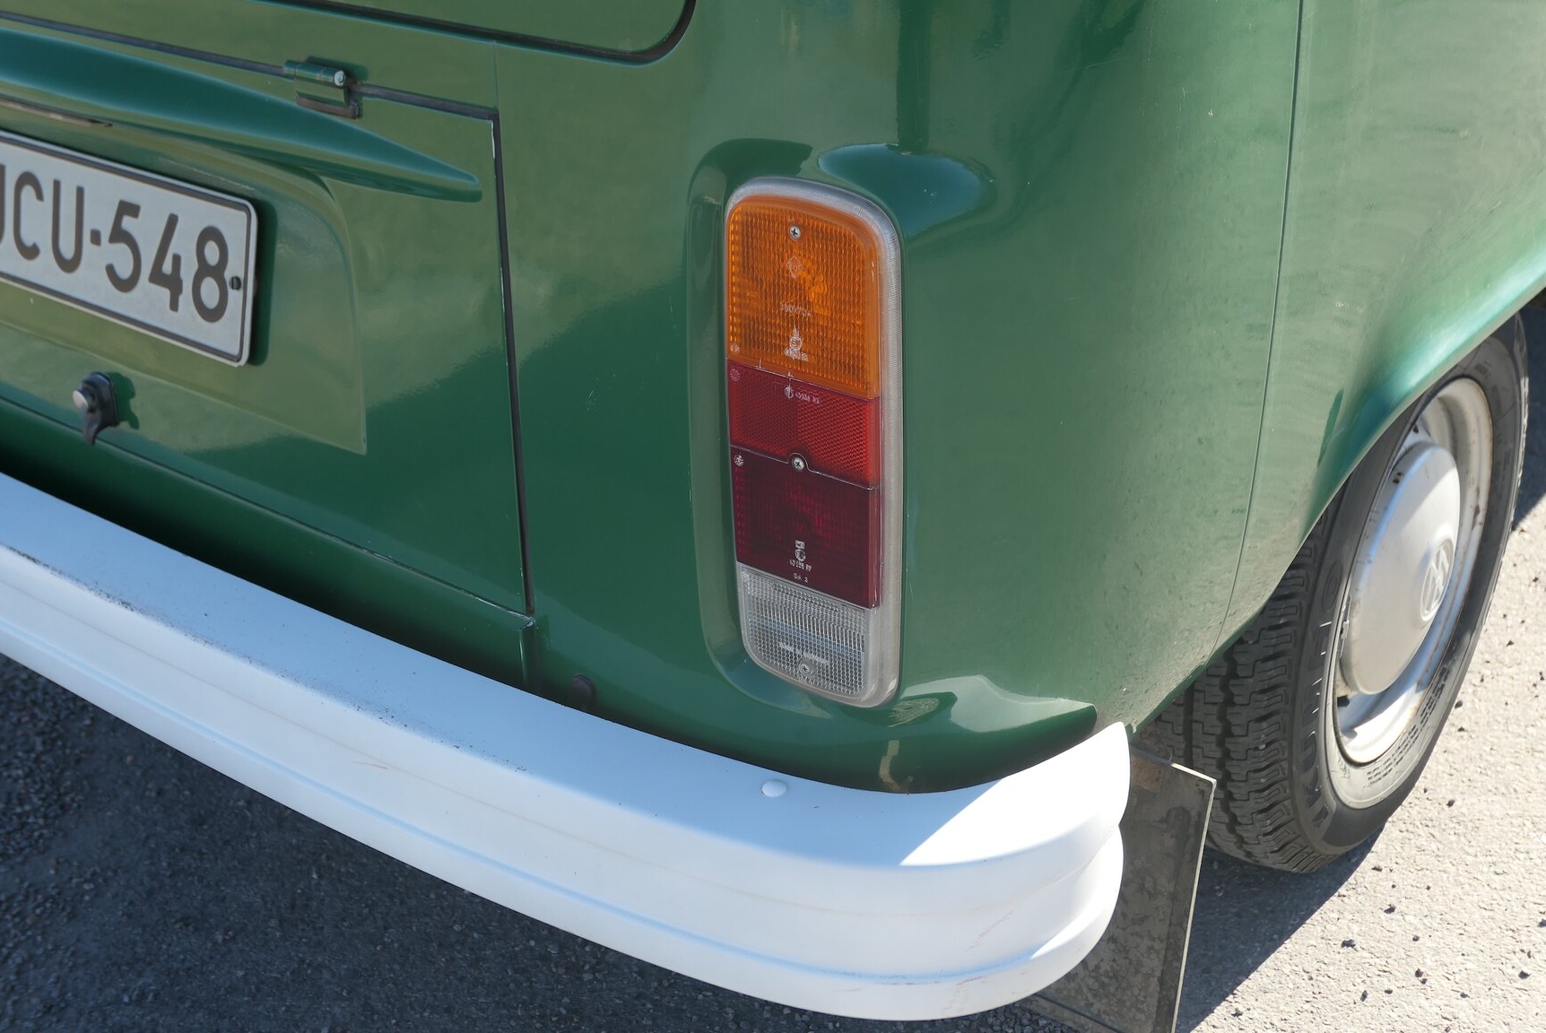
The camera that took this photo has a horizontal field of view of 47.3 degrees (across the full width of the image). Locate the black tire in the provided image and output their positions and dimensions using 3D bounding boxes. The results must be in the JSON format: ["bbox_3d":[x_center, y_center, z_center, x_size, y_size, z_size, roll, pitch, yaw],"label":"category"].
[{"bbox_3d":[0.572,0.034,1.778,0.187,0.642,0.645,18,30,35],"label":"black tire"}]

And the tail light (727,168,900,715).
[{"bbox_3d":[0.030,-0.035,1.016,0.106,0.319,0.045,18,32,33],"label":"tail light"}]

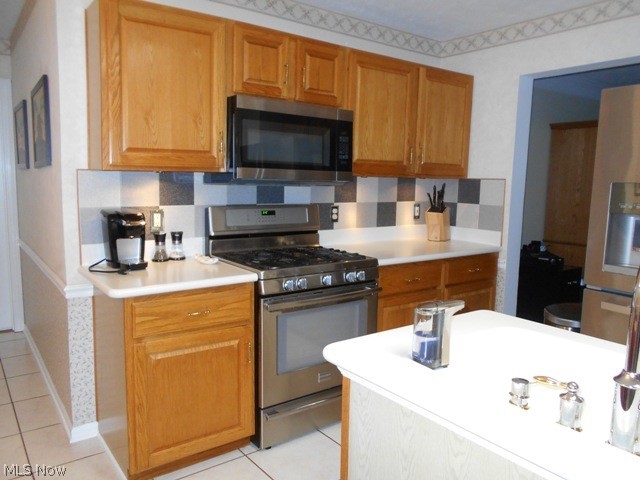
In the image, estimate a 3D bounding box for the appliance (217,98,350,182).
[{"bbox_3d":[-0.228,-0.548,2.797,0.757,0.440,0.410,-4,9,-36],"label":"appliance"}]

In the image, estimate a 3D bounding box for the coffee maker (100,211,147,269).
[{"bbox_3d":[-0.970,-0.004,2.389,0.235,0.277,0.155,7,10,43],"label":"coffee maker"}]

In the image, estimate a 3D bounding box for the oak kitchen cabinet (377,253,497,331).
[{"bbox_3d":[0.592,0.514,3.402,1.145,0.876,0.630,-4,9,-36],"label":"oak kitchen cabinet"}]

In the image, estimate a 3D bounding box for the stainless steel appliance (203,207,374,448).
[{"bbox_3d":[-0.156,0.417,2.794,0.757,1.190,0.690,-4,9,-36],"label":"stainless steel appliance"}]

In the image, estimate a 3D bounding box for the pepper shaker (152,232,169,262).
[{"bbox_3d":[-0.852,0.042,2.567,0.080,0.147,0.080,-4,9,-36],"label":"pepper shaker"}]

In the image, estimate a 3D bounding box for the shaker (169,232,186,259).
[{"bbox_3d":[-0.779,0.035,2.634,0.080,0.147,0.080,-4,9,-36],"label":"shaker"}]

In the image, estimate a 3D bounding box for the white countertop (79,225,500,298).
[{"bbox_3d":[0.024,0.054,2.909,2.595,0.140,0.656,-4,9,-36],"label":"white countertop"}]

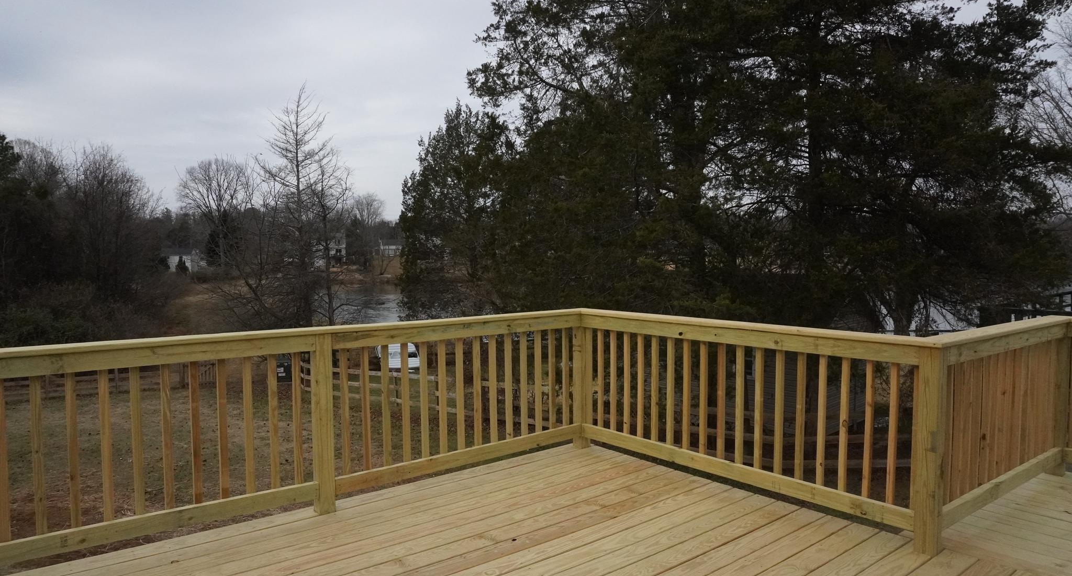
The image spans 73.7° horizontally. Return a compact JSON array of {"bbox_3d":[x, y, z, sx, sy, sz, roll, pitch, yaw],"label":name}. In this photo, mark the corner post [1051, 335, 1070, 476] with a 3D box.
[{"bbox_3d":[3.077,0.655,4.211,0.089,0.890,0.089,-2,4,-40],"label":"corner post"}]

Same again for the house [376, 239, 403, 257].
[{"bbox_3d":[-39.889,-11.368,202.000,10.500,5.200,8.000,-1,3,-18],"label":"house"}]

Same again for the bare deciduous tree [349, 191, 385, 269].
[{"bbox_3d":[-42.611,-14.562,180.000,9.000,19.400,9.000,-1,3,-11],"label":"bare deciduous tree"}]

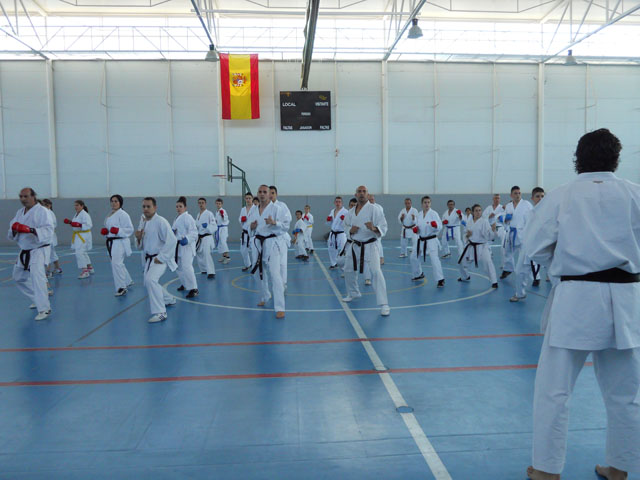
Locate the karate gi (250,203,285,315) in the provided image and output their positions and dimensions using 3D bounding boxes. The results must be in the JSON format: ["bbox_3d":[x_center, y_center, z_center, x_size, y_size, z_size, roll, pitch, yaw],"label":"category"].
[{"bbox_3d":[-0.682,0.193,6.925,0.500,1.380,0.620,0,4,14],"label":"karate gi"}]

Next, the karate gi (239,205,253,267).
[{"bbox_3d":[-1.593,-0.074,11.705,0.520,1.364,0.550,0,4,10],"label":"karate gi"}]

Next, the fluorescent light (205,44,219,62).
[{"bbox_3d":[-3.849,-6.643,18.417,0.455,0.610,0.455,-1,4,-4],"label":"fluorescent light"}]

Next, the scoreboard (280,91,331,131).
[{"bbox_3d":[-0.570,-5.163,20.767,2.026,1.547,0.120,-1,4,-4],"label":"scoreboard"}]

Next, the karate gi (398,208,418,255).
[{"bbox_3d":[2.467,-0.287,14.513,0.550,1.320,0.550,0,4,18],"label":"karate gi"}]

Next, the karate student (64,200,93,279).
[{"bbox_3d":[-5.069,-0.032,10.864,0.480,1.589,0.700,1,4,33],"label":"karate student"}]

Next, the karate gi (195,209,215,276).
[{"bbox_3d":[-2.339,0.024,10.620,0.480,1.300,0.540,1,4,21],"label":"karate gi"}]

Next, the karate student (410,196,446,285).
[{"bbox_3d":[1.873,0.011,9.020,0.560,1.530,0.660,1,4,25],"label":"karate student"}]

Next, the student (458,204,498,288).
[{"bbox_3d":[2.740,0.075,9.008,0.680,1.382,0.780,0,4,20],"label":"student"}]

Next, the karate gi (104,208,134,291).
[{"bbox_3d":[-3.399,0.138,8.772,0.500,1.358,0.630,1,4,25],"label":"karate gi"}]

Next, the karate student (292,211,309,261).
[{"bbox_3d":[-0.524,-0.138,13.918,0.400,1.280,0.420,3,5,43],"label":"karate student"}]

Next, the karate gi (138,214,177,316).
[{"bbox_3d":[-2.145,0.291,6.828,0.540,1.254,0.780,0,4,20],"label":"karate gi"}]

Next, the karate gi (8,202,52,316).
[{"bbox_3d":[-3.901,0.240,7.004,0.600,1.435,0.720,0,4,8],"label":"karate gi"}]

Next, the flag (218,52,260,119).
[{"bbox_3d":[-3.173,-6.107,20.666,1.550,2.585,0.060,-1,3,-3],"label":"flag"}]

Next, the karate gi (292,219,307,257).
[{"bbox_3d":[-0.532,-0.057,13.771,0.450,1.028,0.380,-4,5,-42],"label":"karate gi"}]

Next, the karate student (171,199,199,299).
[{"bbox_3d":[-2.162,0.091,8.319,0.500,1.574,0.640,1,4,30],"label":"karate student"}]

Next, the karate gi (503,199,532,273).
[{"bbox_3d":[3.602,-0.039,9.418,0.550,1.427,0.600,2,4,38],"label":"karate gi"}]

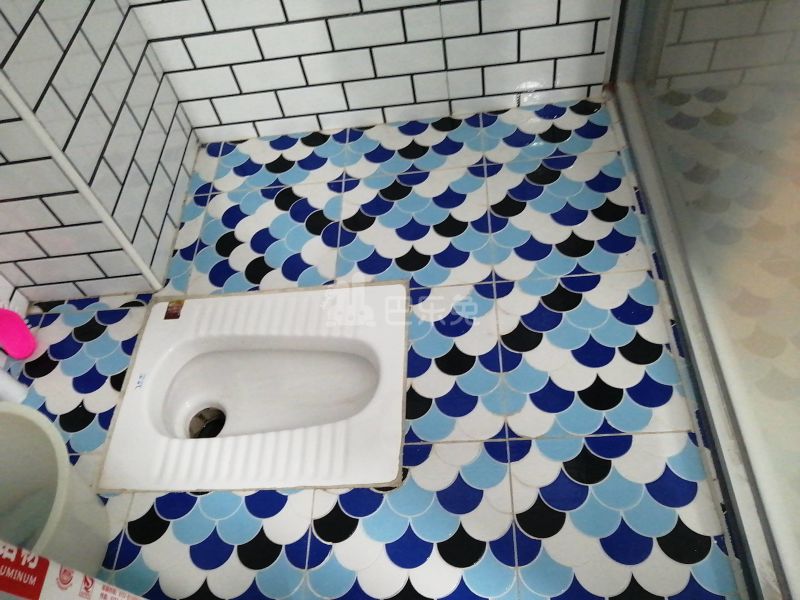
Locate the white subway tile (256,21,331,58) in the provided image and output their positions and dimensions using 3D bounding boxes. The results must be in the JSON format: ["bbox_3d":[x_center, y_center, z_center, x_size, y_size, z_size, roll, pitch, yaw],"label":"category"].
[{"bbox_3d":[-0.214,-0.532,1.226,0.148,0.071,0.010,-4,55,7],"label":"white subway tile"}]

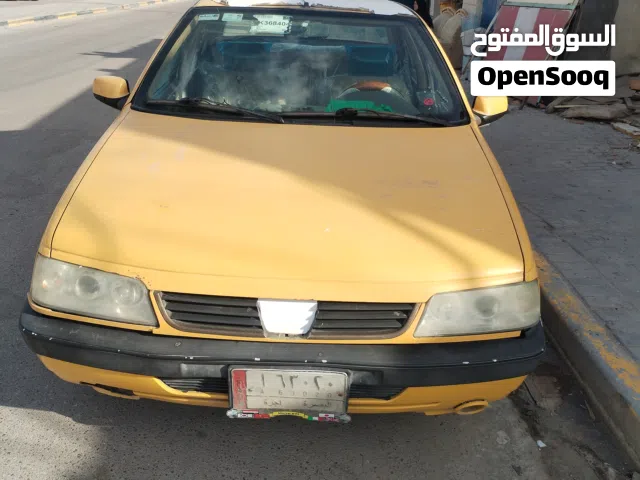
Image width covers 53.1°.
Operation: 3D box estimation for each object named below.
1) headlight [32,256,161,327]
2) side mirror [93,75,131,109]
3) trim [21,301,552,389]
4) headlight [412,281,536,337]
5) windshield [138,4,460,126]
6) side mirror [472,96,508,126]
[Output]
[{"bbox_3d":[-0.693,0.161,1.954,0.445,0.155,0.210,7,24,9],"label":"headlight"},{"bbox_3d":[-0.964,-0.708,3.016,0.190,0.145,0.125,3,23,-1],"label":"side mirror"},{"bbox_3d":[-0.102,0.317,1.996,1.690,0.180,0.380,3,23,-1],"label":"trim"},{"bbox_3d":[0.501,0.218,1.982,0.445,0.155,0.210,-2,24,-11],"label":"headlight"},{"bbox_3d":[-0.072,-0.848,3.071,1.480,0.112,0.830,3,58,-1],"label":"windshield"},{"bbox_3d":[0.803,-0.623,3.058,0.190,0.145,0.125,3,23,-1],"label":"side mirror"}]

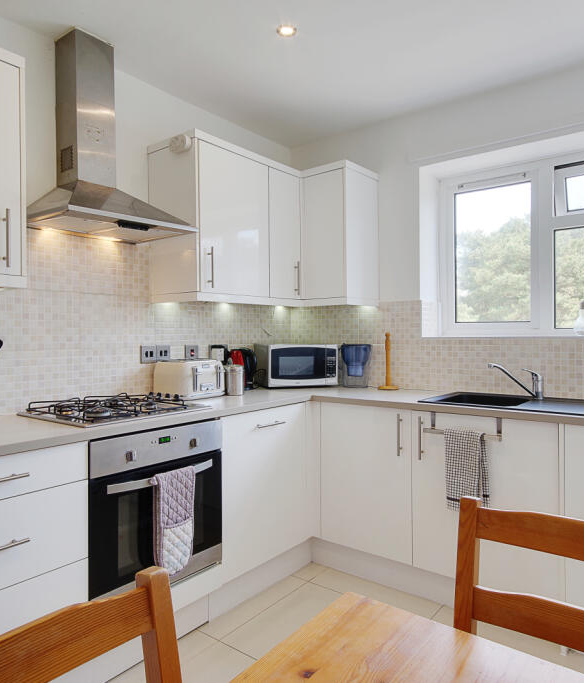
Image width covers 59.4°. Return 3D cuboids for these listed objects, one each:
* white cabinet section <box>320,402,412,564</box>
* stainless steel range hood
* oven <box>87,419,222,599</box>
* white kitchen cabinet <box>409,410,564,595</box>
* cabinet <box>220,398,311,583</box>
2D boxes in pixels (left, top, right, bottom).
[{"bbox_3d":[0.521,0.662,2.704,0.500,0.705,0.570,0,1,38],"label":"white cabinet section"},{"bbox_3d":[-0.762,-0.866,2.128,0.480,0.827,0.595,0,0,38],"label":"stainless steel range hood"},{"bbox_3d":[-0.683,0.623,2.071,0.575,0.599,0.595,0,0,38],"label":"oven"},{"bbox_3d":[0.955,0.656,2.349,0.599,0.717,0.580,0,0,38],"label":"white kitchen cabinet"},{"bbox_3d":[-0.328,0.656,2.556,0.580,0.717,0.598,0,0,38],"label":"cabinet"}]

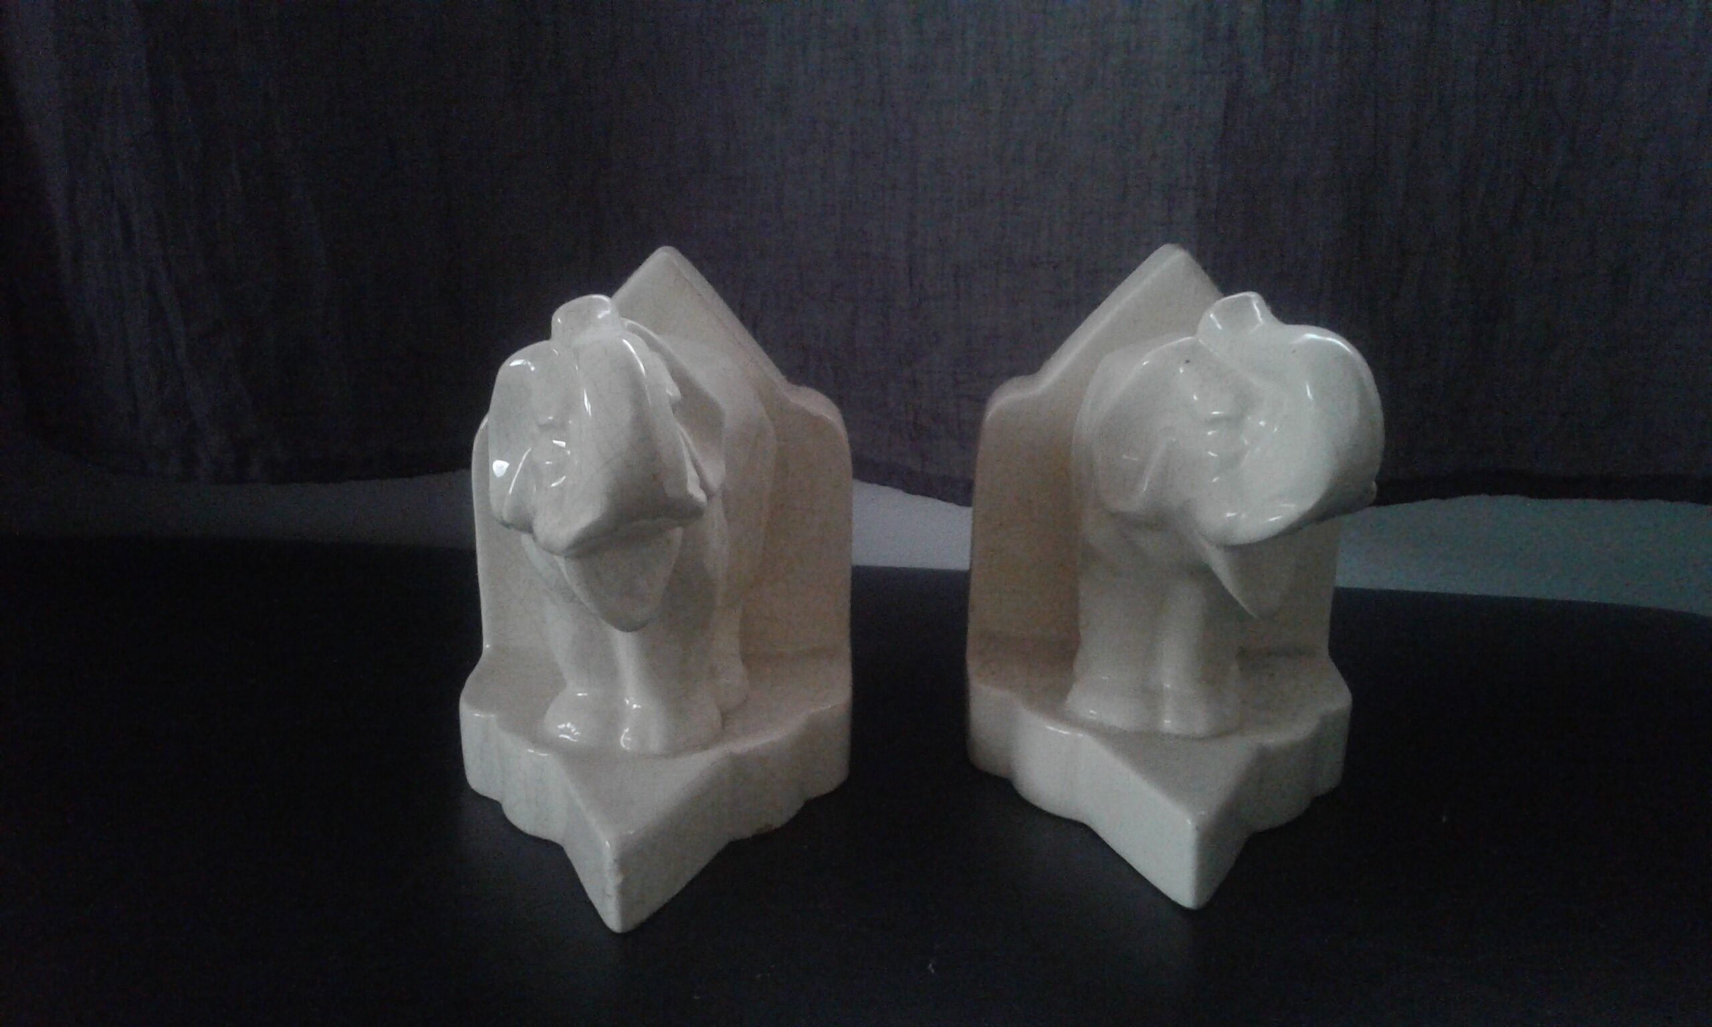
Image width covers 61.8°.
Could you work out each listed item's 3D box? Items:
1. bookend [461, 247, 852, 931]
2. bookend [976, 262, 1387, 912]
[{"bbox_3d":[-0.059,0.014,0.393,0.120,0.163,0.169,0,19,-1],"label":"bookend"},{"bbox_3d":[0.093,0.012,0.404,0.120,0.163,0.169,2,19,4],"label":"bookend"}]

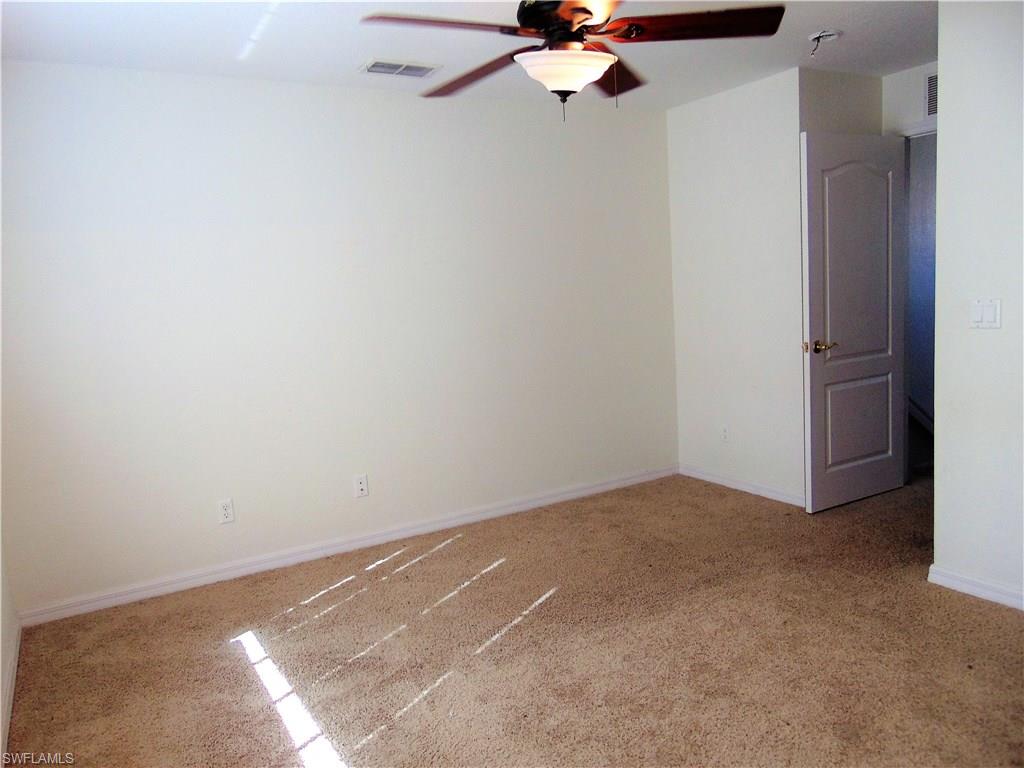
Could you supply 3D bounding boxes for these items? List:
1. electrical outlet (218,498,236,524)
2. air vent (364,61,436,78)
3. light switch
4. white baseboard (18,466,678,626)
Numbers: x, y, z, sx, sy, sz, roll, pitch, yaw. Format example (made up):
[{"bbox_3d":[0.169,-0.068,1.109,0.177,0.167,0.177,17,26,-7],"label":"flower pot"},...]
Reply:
[{"bbox_3d":[-1.412,0.632,3.658,0.071,0.115,0.009,-8,8,-29],"label":"electrical outlet"},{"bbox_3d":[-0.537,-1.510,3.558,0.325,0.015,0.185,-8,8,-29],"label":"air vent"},{"bbox_3d":[1.814,-0.268,2.840,0.010,0.115,0.116,-8,8,-29],"label":"light switch"},{"bbox_3d":[-0.504,0.815,4.208,3.857,0.077,0.016,-8,8,-29],"label":"white baseboard"}]

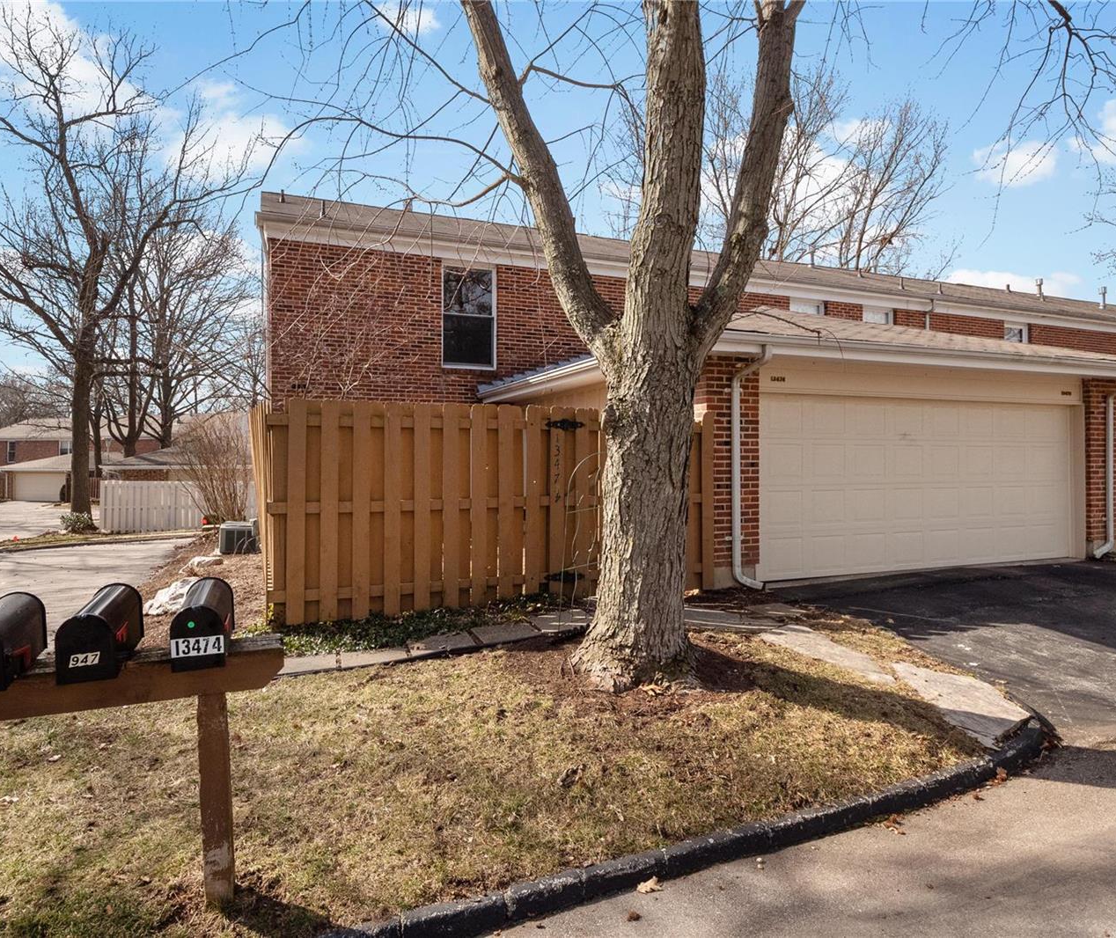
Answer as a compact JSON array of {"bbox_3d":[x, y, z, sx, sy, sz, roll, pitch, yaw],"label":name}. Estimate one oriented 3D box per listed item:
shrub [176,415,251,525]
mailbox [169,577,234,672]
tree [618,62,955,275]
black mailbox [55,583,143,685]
[{"bbox_3d":[-8.831,0.020,18.500,2.250,2.900,2.000,0,1,-18],"label":"shrub"},{"bbox_3d":[-1.366,0.586,2.727,0.172,0.228,0.492,-1,2,-21],"label":"mailbox"},{"bbox_3d":[9.600,-7.600,31.000,13.000,18.800,11.000,0,1,0],"label":"tree"},{"bbox_3d":[-1.665,0.585,2.583,0.172,0.228,0.492,-1,3,-21],"label":"black mailbox"}]

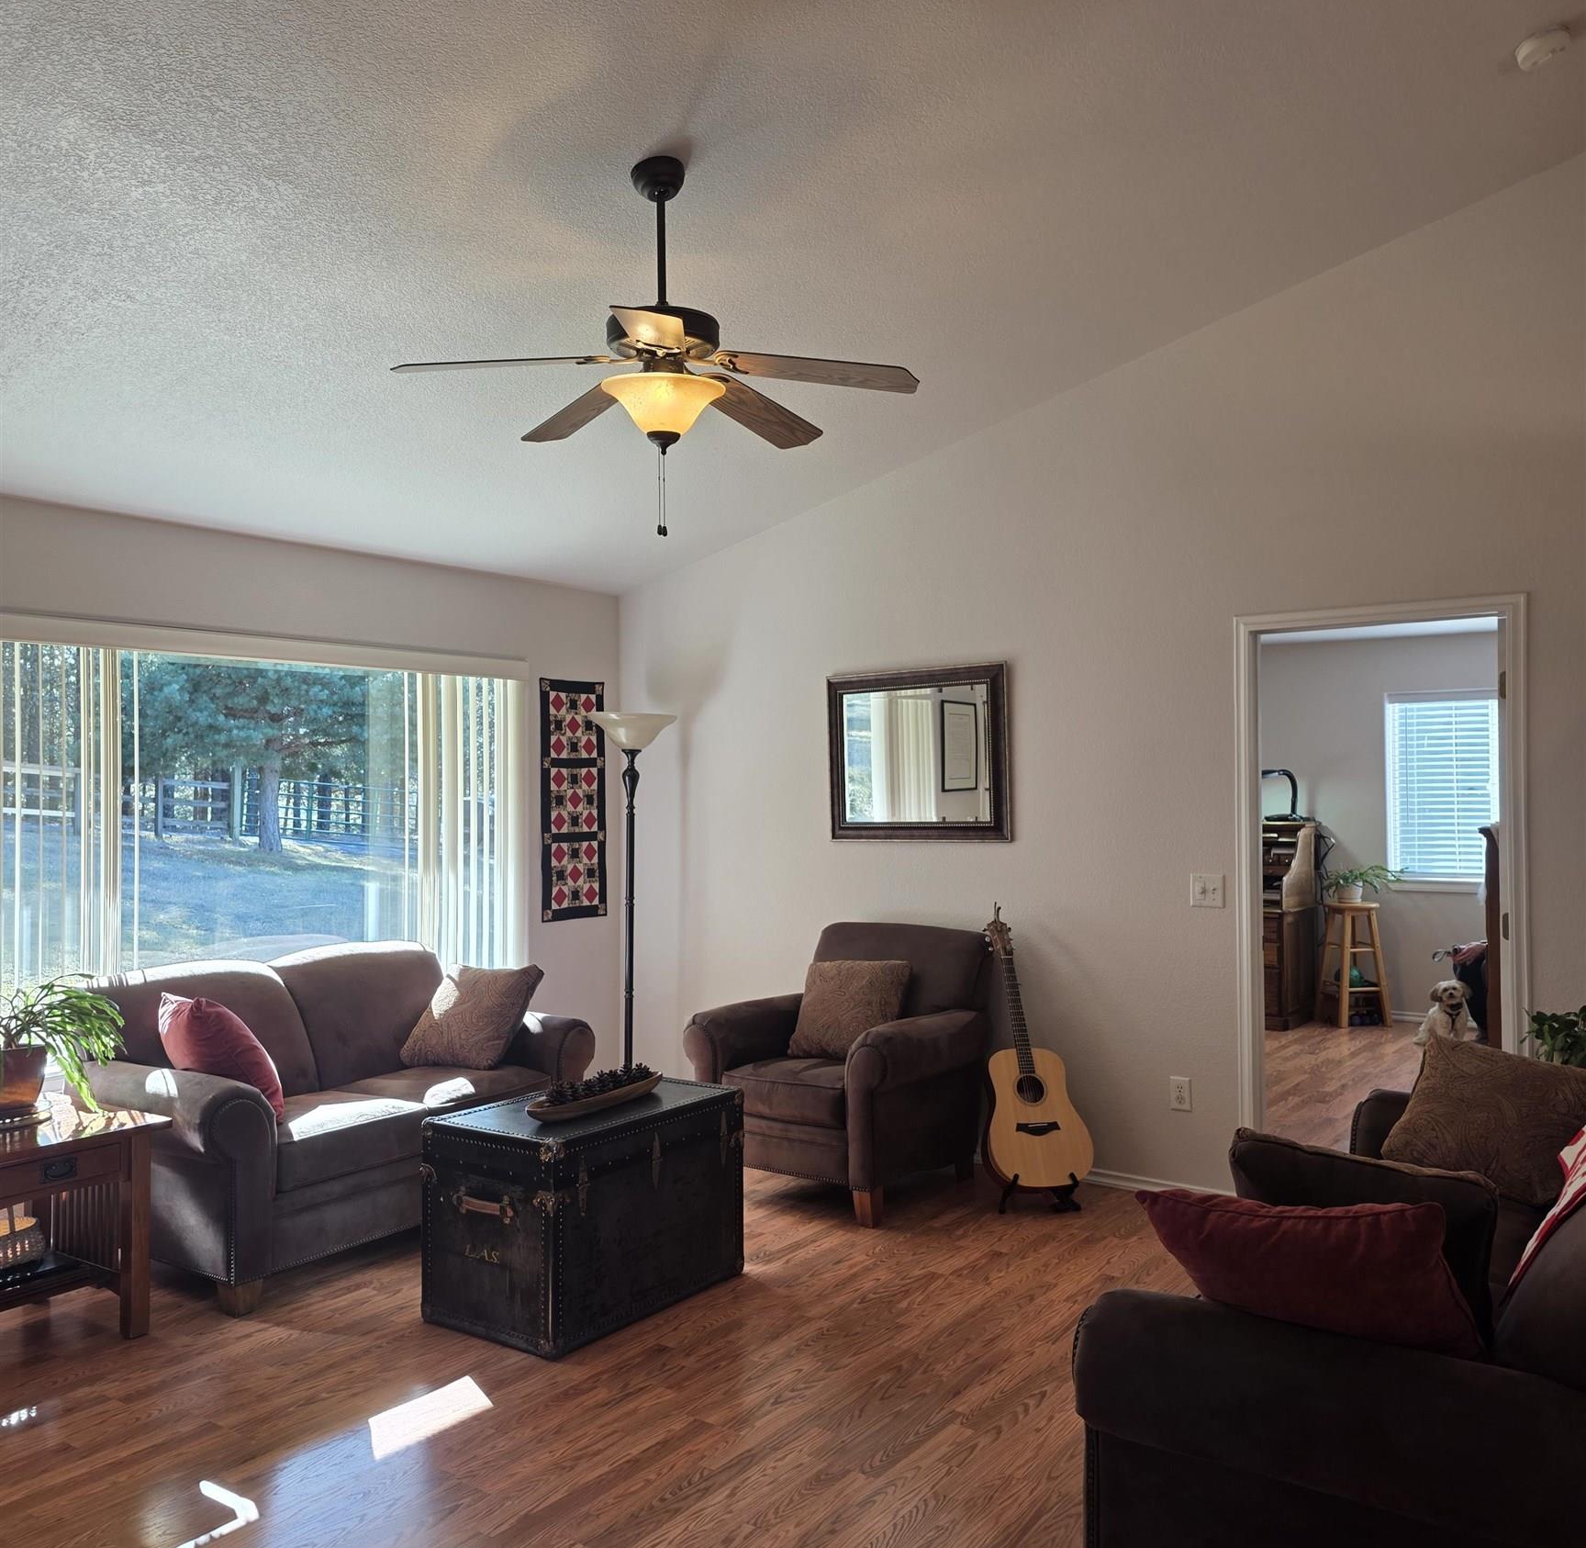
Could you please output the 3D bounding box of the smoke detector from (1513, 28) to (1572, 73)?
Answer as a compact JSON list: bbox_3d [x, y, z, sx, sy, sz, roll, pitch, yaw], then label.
[{"bbox_3d":[1.980,-1.917,3.714,0.130,0.045,0.130,-18,-12,36],"label":"smoke detector"}]

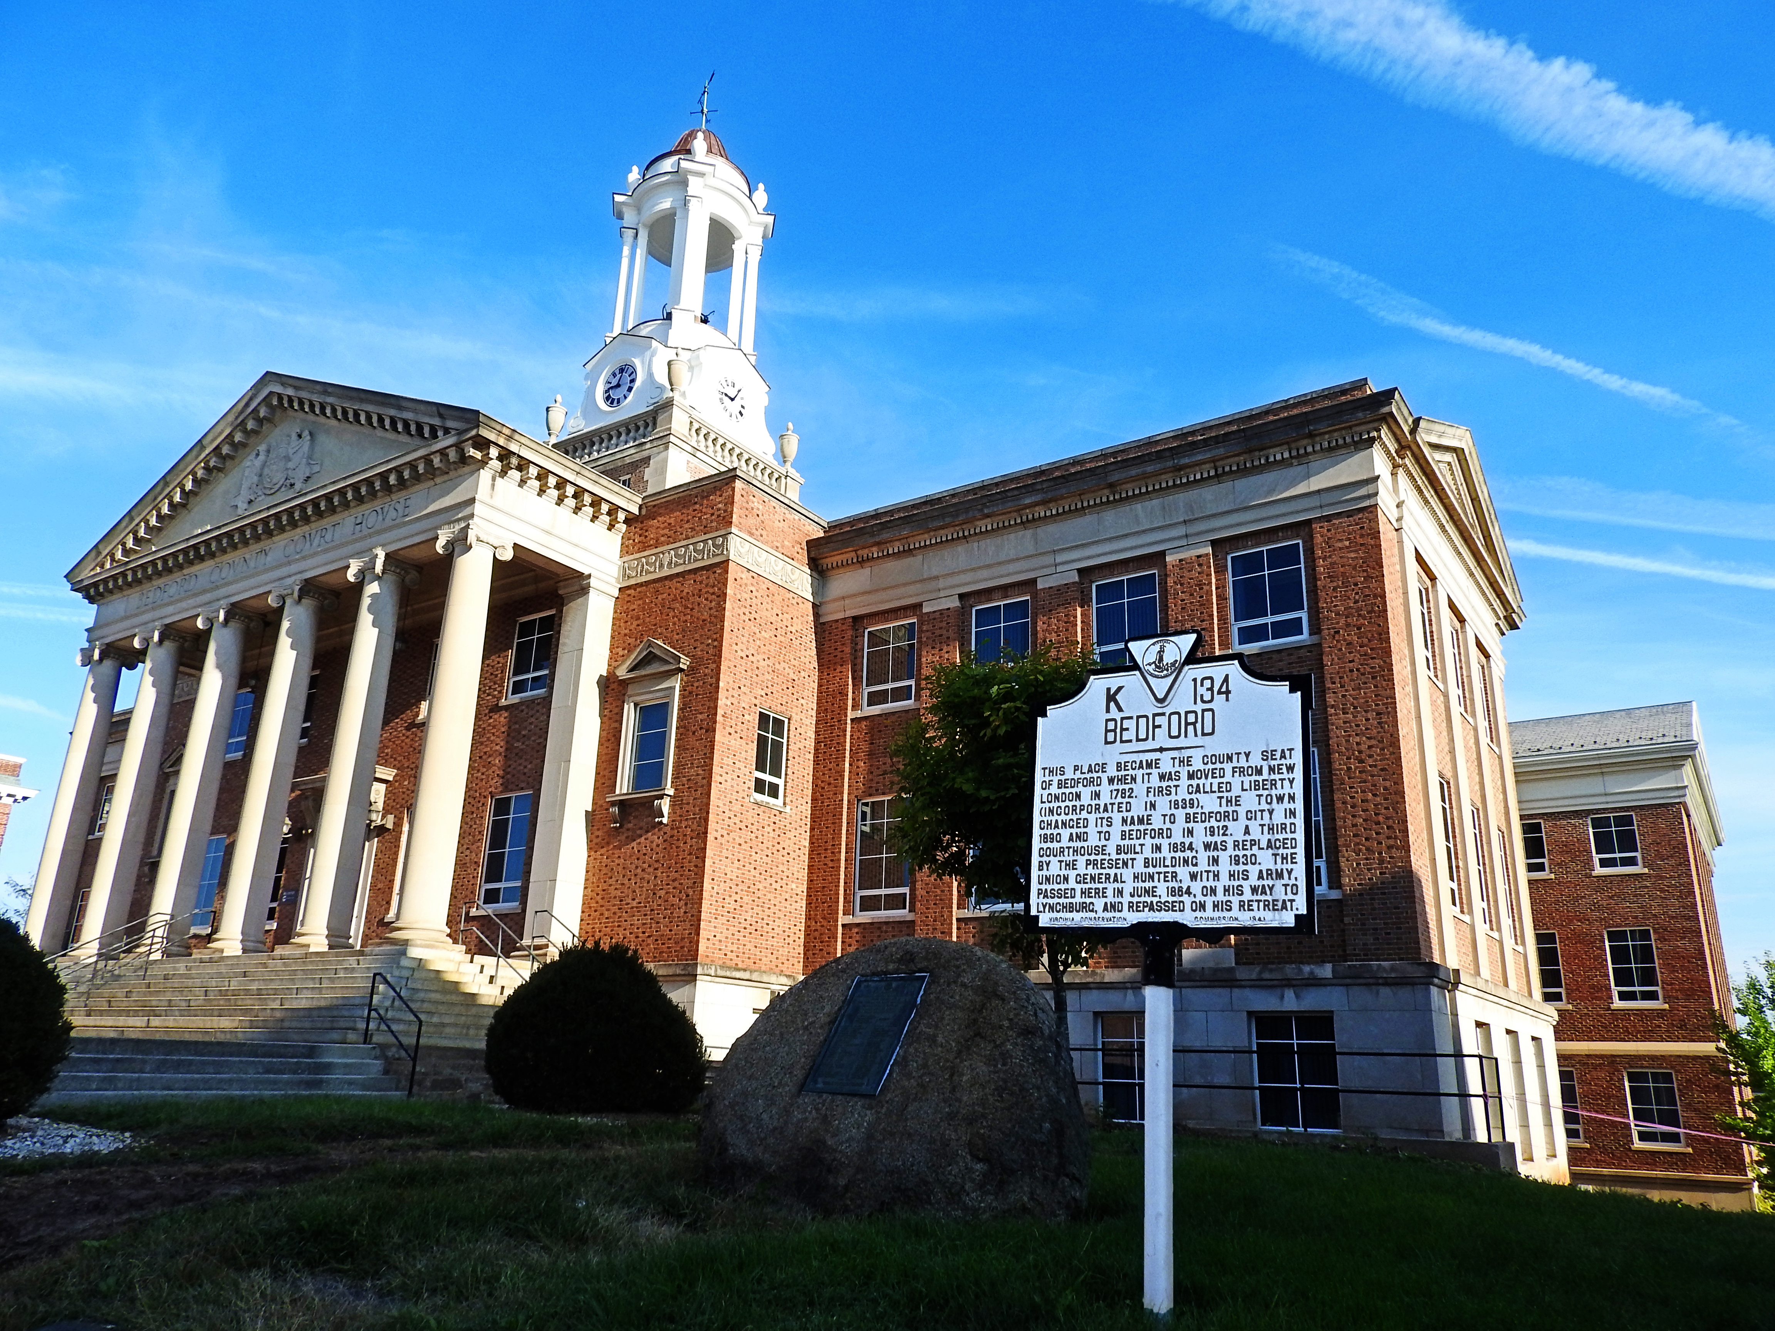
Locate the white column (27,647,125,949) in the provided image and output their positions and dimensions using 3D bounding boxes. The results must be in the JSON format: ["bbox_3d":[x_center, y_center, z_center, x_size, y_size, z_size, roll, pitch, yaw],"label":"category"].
[{"bbox_3d":[-17.957,2.992,27.223,0.980,7.027,0.980,-10,-21,33],"label":"white column"}]

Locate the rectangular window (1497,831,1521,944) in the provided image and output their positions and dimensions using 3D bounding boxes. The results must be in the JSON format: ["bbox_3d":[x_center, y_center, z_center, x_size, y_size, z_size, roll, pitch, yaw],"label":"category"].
[{"bbox_3d":[11.579,4.092,23.148,0.140,2.107,1.170,-10,-21,33],"label":"rectangular window"}]

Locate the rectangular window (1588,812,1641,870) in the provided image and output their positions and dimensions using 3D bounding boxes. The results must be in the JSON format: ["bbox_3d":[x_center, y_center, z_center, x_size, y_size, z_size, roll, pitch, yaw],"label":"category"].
[{"bbox_3d":[21.804,5.273,36.843,1.170,1.612,0.140,-10,-21,33],"label":"rectangular window"}]

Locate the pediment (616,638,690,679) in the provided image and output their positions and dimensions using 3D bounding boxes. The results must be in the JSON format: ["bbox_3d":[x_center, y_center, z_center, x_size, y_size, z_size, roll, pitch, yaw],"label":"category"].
[{"bbox_3d":[-4.195,-0.116,22.085,1.604,0.683,0.267,-10,-21,33],"label":"pediment"}]

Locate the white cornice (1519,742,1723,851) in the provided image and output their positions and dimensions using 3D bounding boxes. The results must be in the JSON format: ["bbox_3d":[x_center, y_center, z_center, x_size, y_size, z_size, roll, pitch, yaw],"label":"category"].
[{"bbox_3d":[26.730,5.931,44.870,5.750,1.750,17.810,-10,-22,33],"label":"white cornice"}]

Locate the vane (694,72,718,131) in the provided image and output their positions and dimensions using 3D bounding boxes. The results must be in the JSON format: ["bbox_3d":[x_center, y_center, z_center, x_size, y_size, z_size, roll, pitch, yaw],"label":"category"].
[{"bbox_3d":[-6.070,-18.873,41.327,0.850,2.070,1.400,10,-20,-23],"label":"vane"}]

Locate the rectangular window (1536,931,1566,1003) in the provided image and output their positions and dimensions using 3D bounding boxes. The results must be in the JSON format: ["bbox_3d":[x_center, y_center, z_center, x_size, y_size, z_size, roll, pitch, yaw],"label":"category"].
[{"bbox_3d":[19.370,8.952,36.503,1.152,2.073,0.200,-10,-21,33],"label":"rectangular window"}]

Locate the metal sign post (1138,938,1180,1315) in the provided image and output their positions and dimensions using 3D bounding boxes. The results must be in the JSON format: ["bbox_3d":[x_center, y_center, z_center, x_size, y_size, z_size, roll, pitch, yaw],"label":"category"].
[{"bbox_3d":[0.895,1.474,4.043,0.105,1.200,0.105,-8,-22,33],"label":"metal sign post"}]

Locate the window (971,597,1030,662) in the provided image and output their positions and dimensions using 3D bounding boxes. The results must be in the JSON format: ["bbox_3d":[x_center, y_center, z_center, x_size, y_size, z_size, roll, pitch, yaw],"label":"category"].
[{"bbox_3d":[2.028,-0.362,21.994,1.170,1.626,0.140,-10,-21,33],"label":"window"}]

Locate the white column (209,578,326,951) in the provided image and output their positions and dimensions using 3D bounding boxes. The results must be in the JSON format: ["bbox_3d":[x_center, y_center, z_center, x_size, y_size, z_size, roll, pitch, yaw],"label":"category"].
[{"bbox_3d":[-11.670,1.891,23.404,1.050,7.180,1.050,-10,-21,33],"label":"white column"}]

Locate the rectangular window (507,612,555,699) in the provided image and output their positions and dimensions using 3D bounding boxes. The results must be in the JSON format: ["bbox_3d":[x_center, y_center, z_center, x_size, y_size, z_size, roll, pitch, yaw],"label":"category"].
[{"bbox_3d":[-6.878,-0.218,23.891,1.200,1.650,0.140,-10,-22,33],"label":"rectangular window"}]

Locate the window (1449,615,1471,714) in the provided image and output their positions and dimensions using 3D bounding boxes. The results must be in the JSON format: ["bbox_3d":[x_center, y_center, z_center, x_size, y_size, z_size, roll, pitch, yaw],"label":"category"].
[{"bbox_3d":[10.235,-0.041,22.232,0.140,1.626,1.170,-10,-21,33],"label":"window"}]

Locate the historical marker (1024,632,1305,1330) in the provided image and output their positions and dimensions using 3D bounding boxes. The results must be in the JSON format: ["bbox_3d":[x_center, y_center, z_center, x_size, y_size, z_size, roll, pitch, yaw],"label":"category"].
[{"bbox_3d":[0.936,0.957,4.213,1.060,2.290,0.120,-8,-22,33],"label":"historical marker"}]

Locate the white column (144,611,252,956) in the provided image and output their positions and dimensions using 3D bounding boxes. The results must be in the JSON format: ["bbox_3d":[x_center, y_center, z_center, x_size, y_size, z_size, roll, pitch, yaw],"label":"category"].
[{"bbox_3d":[-13.876,2.289,24.846,1.050,7.180,1.050,-10,-21,33],"label":"white column"}]

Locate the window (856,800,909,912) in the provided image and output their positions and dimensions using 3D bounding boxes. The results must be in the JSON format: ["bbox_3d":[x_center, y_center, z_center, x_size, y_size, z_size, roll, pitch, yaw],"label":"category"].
[{"bbox_3d":[-0.059,3.389,21.874,1.218,2.079,0.200,-10,-21,33],"label":"window"}]

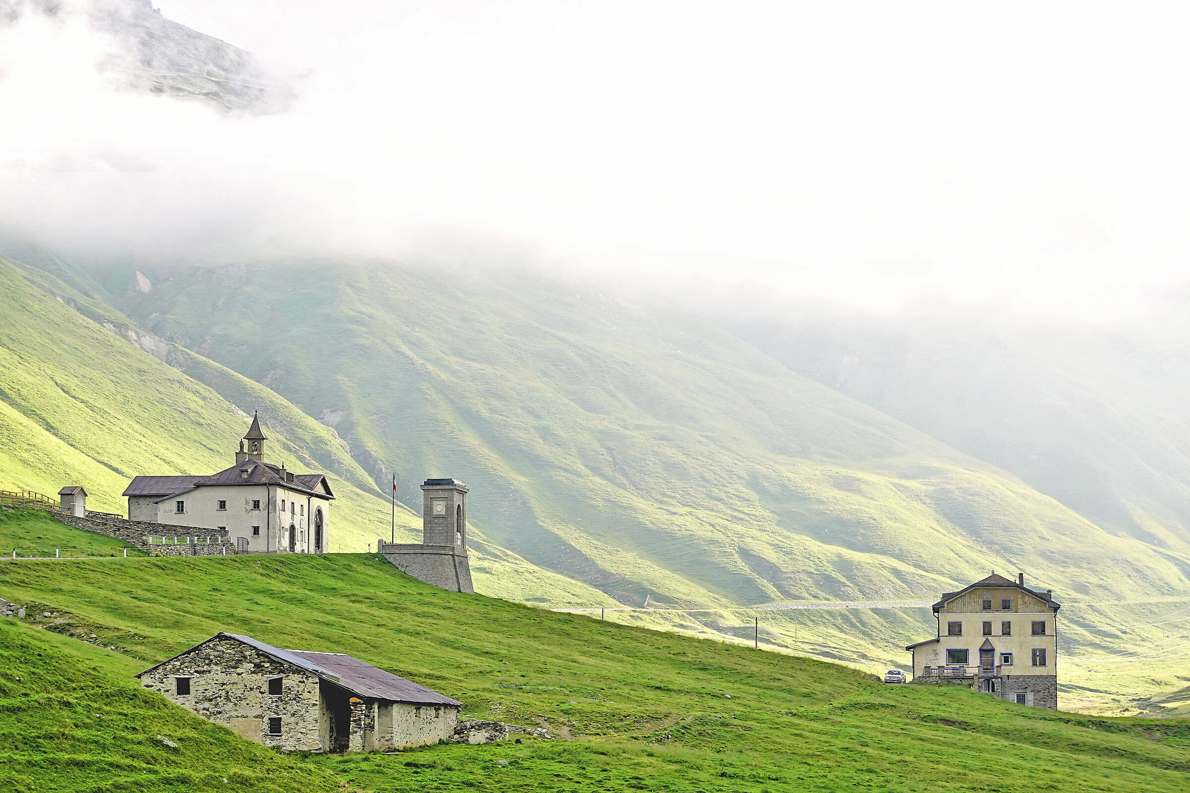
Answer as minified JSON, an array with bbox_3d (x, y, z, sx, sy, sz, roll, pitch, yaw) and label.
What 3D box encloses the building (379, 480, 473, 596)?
[{"bbox_3d":[-17.835,14.878,357.447,9.090,12.343,6.545,-1,-6,13],"label":"building"}]

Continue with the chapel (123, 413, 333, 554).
[{"bbox_3d":[-42.098,10.081,369.844,21.808,16.422,19.180,-1,-6,12],"label":"chapel"}]

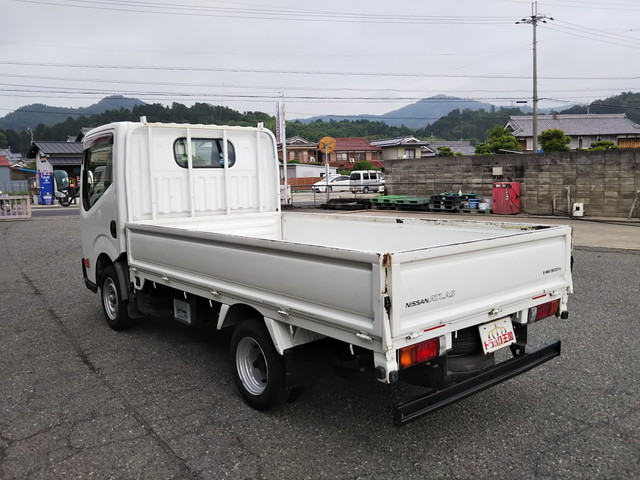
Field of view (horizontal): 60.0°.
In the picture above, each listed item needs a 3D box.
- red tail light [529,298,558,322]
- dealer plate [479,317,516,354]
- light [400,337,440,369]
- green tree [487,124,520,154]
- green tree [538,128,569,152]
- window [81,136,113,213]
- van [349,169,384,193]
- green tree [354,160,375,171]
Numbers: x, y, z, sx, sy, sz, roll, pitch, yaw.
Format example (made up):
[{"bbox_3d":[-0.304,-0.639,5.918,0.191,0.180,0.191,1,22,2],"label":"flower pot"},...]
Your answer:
[{"bbox_3d":[1.373,0.445,3.476,0.345,0.100,0.080,-7,8,-39],"label":"red tail light"},{"bbox_3d":[1.076,0.572,3.335,0.328,0.165,0.020,-7,-6,-39],"label":"dealer plate"},{"bbox_3d":[0.469,0.553,2.741,0.305,0.100,0.075,-7,8,-39],"label":"light"},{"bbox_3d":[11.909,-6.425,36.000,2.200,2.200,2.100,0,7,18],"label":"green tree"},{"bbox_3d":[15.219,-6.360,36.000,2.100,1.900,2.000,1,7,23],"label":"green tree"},{"bbox_3d":[-2.212,-0.662,5.603,0.070,0.740,0.850,0,4,-39],"label":"window"},{"bbox_3d":[4.154,-5.019,48.000,3.400,1.880,1.480,-8,9,-44],"label":"van"},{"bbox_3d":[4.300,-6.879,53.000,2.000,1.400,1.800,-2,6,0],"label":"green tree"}]

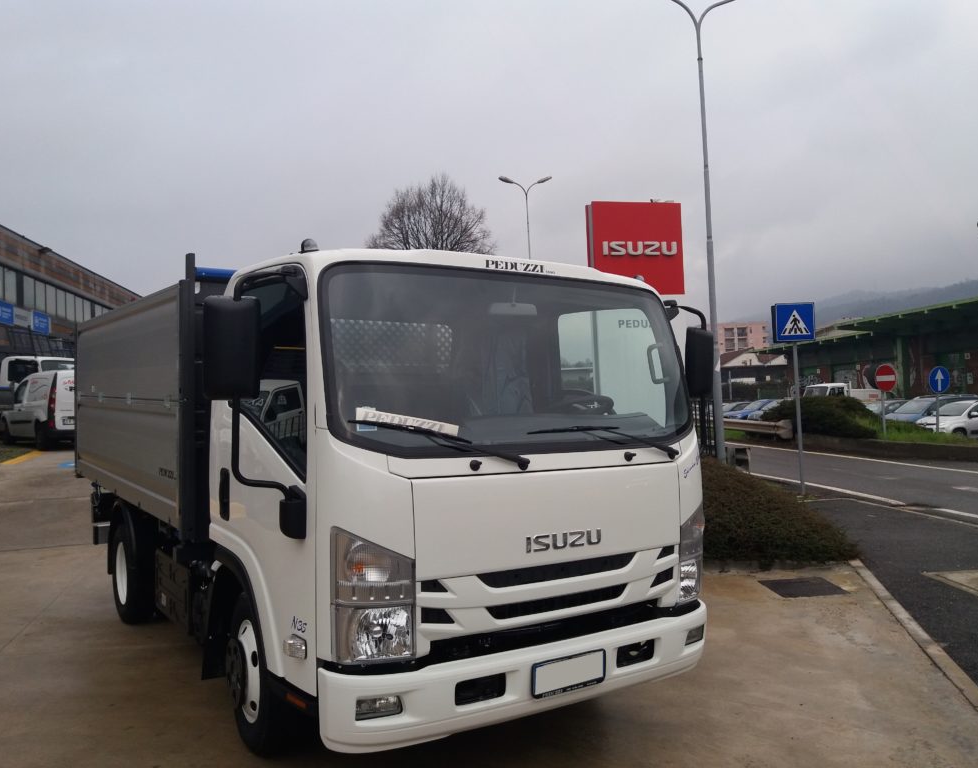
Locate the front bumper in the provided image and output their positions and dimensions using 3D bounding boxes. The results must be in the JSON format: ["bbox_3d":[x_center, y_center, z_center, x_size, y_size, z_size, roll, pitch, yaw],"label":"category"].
[{"bbox_3d":[0.251,1.135,3.370,1.912,0.294,0.268,0,-1,-34],"label":"front bumper"}]

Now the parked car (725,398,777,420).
[{"bbox_3d":[16.767,1.862,50.022,4.000,1.530,1.720,-2,-2,-10],"label":"parked car"}]

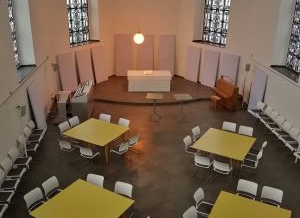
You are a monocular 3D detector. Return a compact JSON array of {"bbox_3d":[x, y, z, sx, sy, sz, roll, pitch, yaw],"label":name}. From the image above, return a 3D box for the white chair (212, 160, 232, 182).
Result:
[{"bbox_3d":[2.081,1.775,8.943,0.500,0.830,0.510,12,24,27],"label":"white chair"}]

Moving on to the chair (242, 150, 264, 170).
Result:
[{"bbox_3d":[3.106,1.712,9.544,0.530,0.830,0.500,11,23,24],"label":"chair"}]

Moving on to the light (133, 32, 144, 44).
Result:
[{"bbox_3d":[-0.559,-3.472,15.301,0.510,0.550,0.510,1,21,0],"label":"light"}]

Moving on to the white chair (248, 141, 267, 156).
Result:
[{"bbox_3d":[3.385,1.417,9.940,0.510,0.830,0.500,14,25,31],"label":"white chair"}]

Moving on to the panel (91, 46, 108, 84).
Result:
[{"bbox_3d":[-2.880,-2.515,17.867,0.050,1.967,1.043,6,20,31],"label":"panel"}]

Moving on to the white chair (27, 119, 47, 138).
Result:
[{"bbox_3d":[-4.258,0.874,11.845,0.510,0.800,0.510,0,21,-3],"label":"white chair"}]

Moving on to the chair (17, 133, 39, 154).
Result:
[{"bbox_3d":[-4.084,1.324,10.652,0.510,0.800,0.510,-1,21,-5],"label":"chair"}]

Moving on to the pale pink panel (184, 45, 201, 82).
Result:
[{"bbox_3d":[2.651,-2.757,19.130,0.082,2.071,1.122,-12,24,-36],"label":"pale pink panel"}]

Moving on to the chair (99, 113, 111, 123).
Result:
[{"bbox_3d":[-1.887,0.665,12.537,0.510,0.800,0.510,9,22,21],"label":"chair"}]

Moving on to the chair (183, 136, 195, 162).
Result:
[{"bbox_3d":[1.406,1.386,10.322,0.530,0.830,0.500,12,24,27],"label":"chair"}]

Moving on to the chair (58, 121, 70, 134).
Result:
[{"bbox_3d":[-2.942,0.943,11.327,0.520,0.816,0.490,11,23,24],"label":"chair"}]

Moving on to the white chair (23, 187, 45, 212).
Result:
[{"bbox_3d":[-2.558,2.341,7.282,0.535,0.785,0.495,13,24,28],"label":"white chair"}]

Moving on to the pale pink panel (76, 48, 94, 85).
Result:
[{"bbox_3d":[-3.500,-2.177,16.803,0.080,1.980,1.000,11,23,38],"label":"pale pink panel"}]

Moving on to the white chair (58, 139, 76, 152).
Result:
[{"bbox_3d":[-2.638,1.357,10.263,0.490,0.816,0.520,11,23,23],"label":"white chair"}]

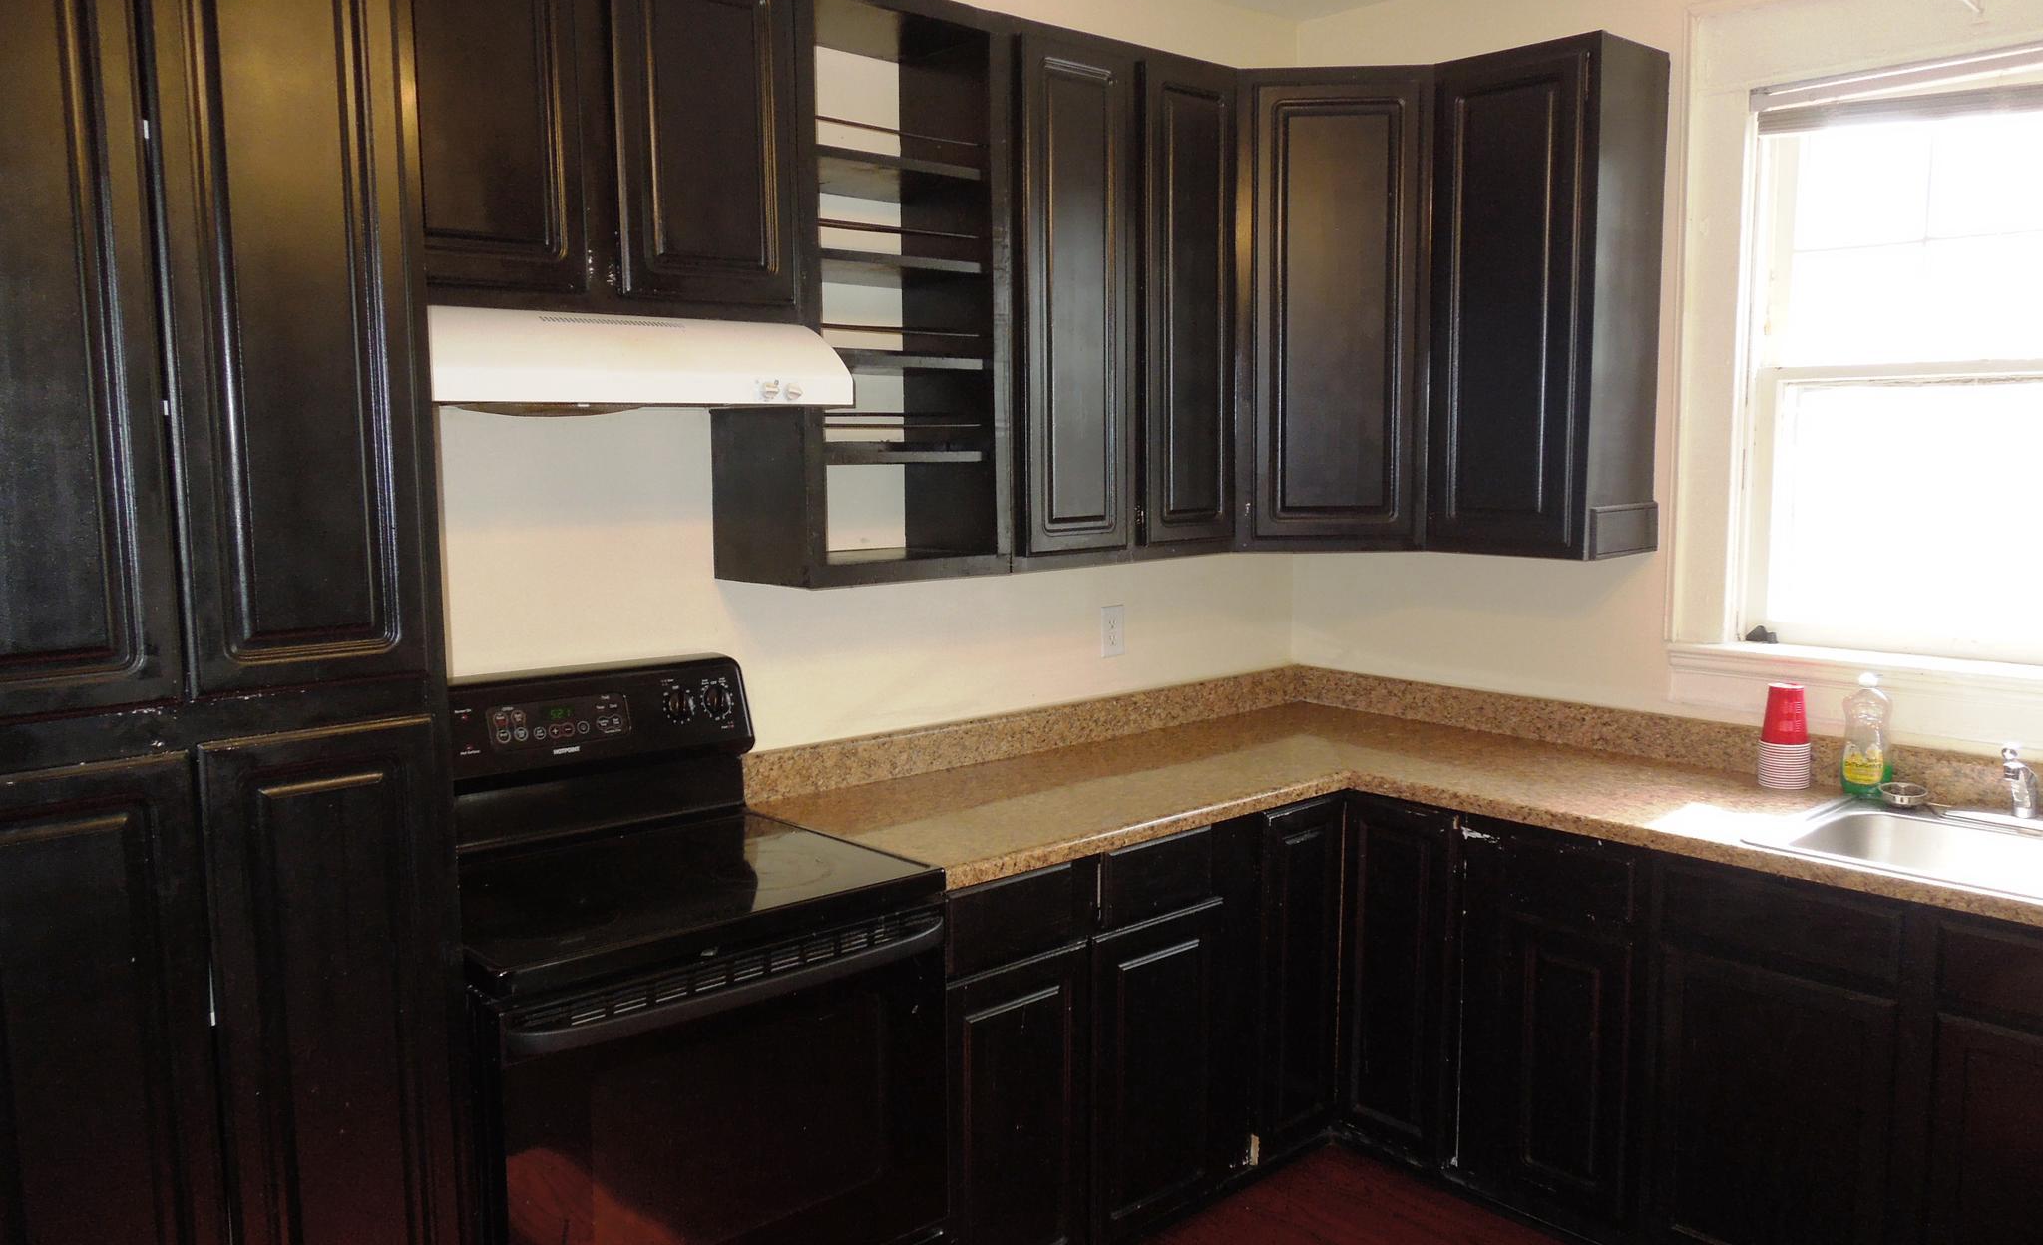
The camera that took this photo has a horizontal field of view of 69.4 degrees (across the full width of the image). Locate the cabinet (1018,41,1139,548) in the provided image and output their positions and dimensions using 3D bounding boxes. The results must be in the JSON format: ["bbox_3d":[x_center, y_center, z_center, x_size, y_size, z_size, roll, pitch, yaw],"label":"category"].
[{"bbox_3d":[0.112,-0.642,2.981,0.303,1.014,0.027,-6,8,-41],"label":"cabinet"}]

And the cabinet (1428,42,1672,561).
[{"bbox_3d":[1.161,-0.692,3.282,0.322,1.072,0.392,-6,8,-41],"label":"cabinet"}]

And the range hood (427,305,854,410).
[{"bbox_3d":[-0.719,-0.420,2.413,0.744,0.155,0.481,-6,8,-41],"label":"range hood"}]

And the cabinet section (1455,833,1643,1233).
[{"bbox_3d":[1.249,0.762,3.088,0.618,0.785,0.383,-6,9,-41],"label":"cabinet section"}]

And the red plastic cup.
[{"bbox_3d":[1.556,0.186,3.005,0.098,0.120,0.098,-1,6,0],"label":"red plastic cup"}]

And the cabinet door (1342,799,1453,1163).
[{"bbox_3d":[0.807,0.767,3.197,0.027,0.744,0.279,-6,8,-41],"label":"cabinet door"}]

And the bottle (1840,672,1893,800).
[{"bbox_3d":[1.665,0.221,2.901,0.096,0.247,0.059,5,9,43],"label":"bottle"}]

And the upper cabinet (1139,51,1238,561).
[{"bbox_3d":[0.252,-0.685,3.316,0.312,1.037,0.342,-6,8,-41],"label":"upper cabinet"}]

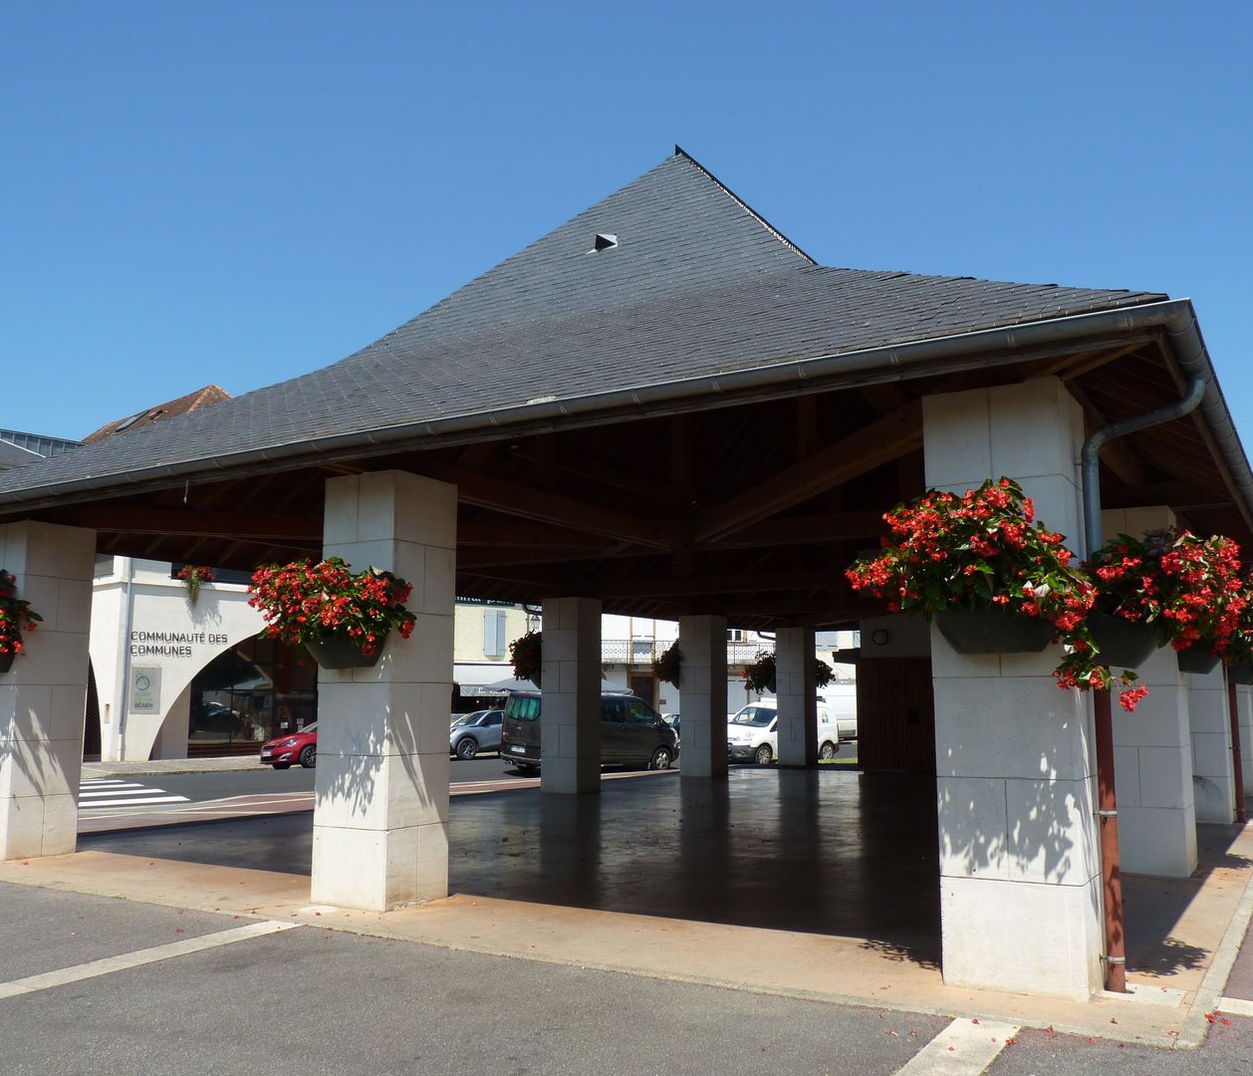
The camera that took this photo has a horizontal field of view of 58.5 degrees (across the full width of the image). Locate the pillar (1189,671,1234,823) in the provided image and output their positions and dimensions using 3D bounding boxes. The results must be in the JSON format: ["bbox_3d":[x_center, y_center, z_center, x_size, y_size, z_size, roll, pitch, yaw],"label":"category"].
[{"bbox_3d":[8.082,2.209,15.966,0.810,3.570,0.786,-5,-10,31],"label":"pillar"}]

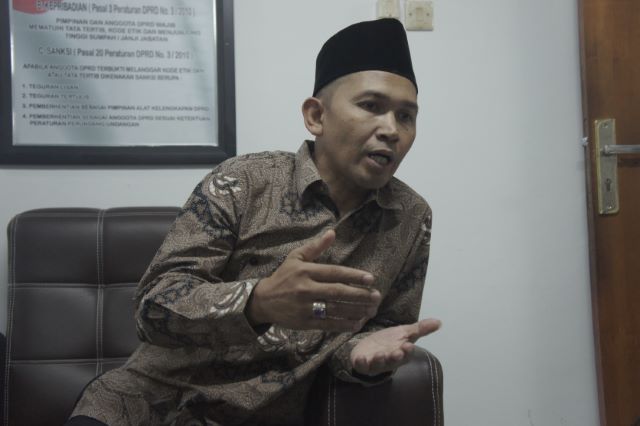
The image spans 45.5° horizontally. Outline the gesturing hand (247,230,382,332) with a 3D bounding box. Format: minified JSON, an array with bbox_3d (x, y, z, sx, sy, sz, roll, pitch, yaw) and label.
[{"bbox_3d":[-0.006,0.092,1.020,0.180,0.130,0.085,5,-2,12],"label":"gesturing hand"}]

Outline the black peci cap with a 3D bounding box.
[{"bbox_3d":[0.072,-0.238,1.280,0.165,0.100,0.205,7,-17,-32],"label":"black peci cap"}]

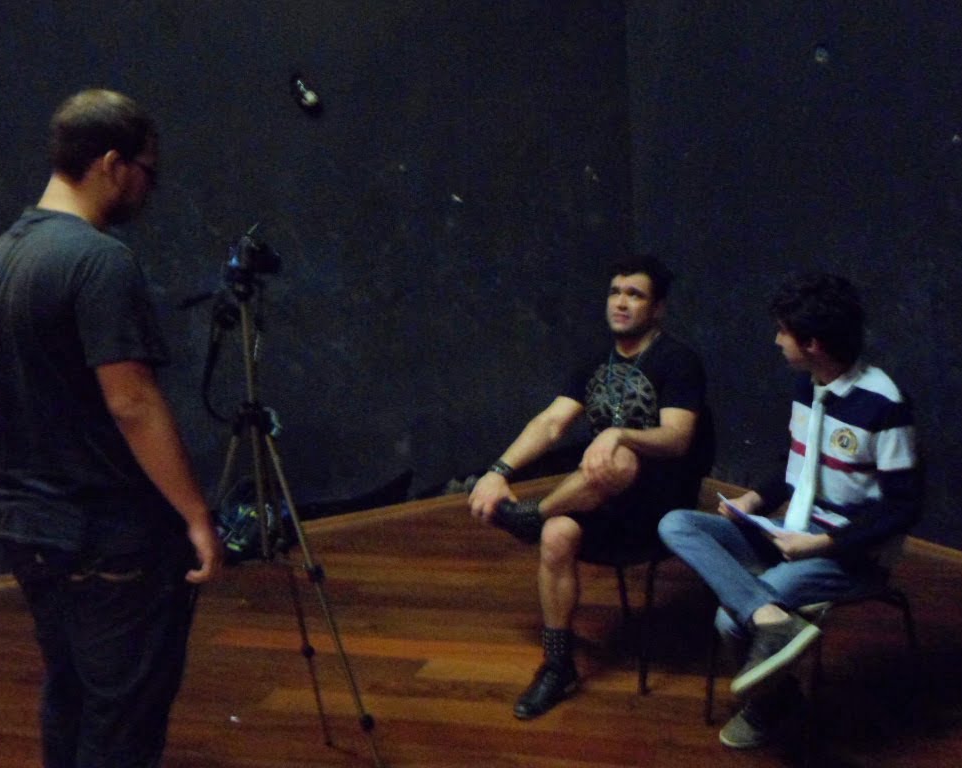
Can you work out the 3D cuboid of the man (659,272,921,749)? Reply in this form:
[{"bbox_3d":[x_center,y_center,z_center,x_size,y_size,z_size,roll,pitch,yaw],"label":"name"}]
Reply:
[{"bbox_3d":[0.835,0.331,2.858,0.740,1.230,0.550,-8,10,-29],"label":"man"}]

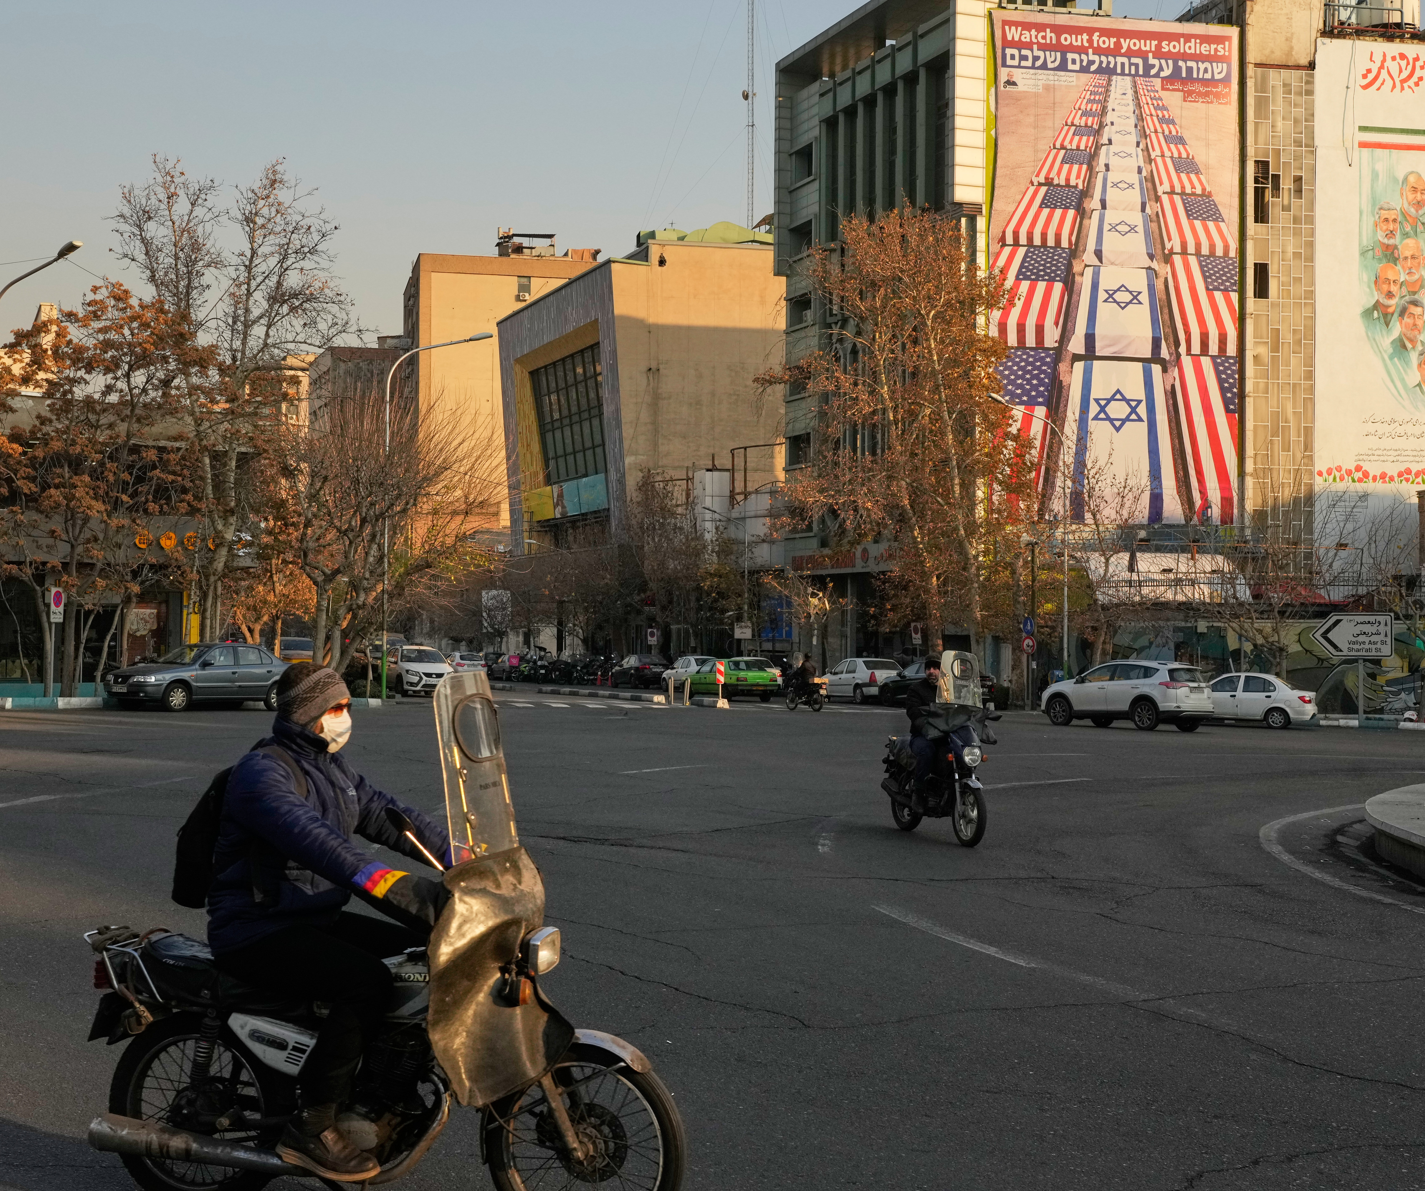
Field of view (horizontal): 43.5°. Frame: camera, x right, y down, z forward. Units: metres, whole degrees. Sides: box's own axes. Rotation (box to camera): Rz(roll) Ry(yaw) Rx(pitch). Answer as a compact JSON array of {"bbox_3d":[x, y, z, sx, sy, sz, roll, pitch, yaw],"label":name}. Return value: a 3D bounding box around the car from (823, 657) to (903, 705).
[{"bbox_3d":[5.150,2.850,59.800,1.740,1.520,4.300,1,-1,-20],"label":"car"}]

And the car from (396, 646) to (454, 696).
[{"bbox_3d":[-9.150,2.370,55.900,1.690,1.500,4.150,1,-1,-18],"label":"car"}]

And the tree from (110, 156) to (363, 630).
[{"bbox_3d":[-11.460,-4.060,43.000,6.100,13.000,6.000,1,-2,-17],"label":"tree"}]

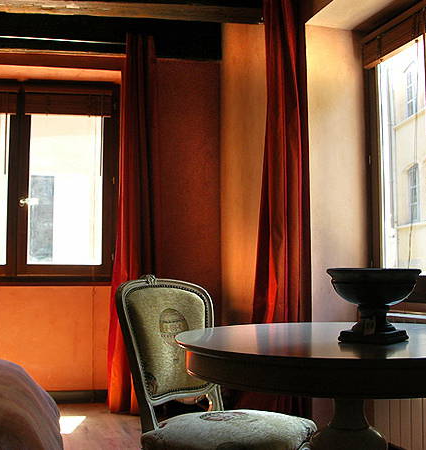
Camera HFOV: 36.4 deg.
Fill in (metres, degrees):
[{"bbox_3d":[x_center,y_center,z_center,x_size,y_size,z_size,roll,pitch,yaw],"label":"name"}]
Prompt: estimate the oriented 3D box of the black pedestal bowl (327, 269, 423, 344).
[{"bbox_3d":[0.474,0.236,1.900,0.272,0.216,0.272,0,-4,0],"label":"black pedestal bowl"}]

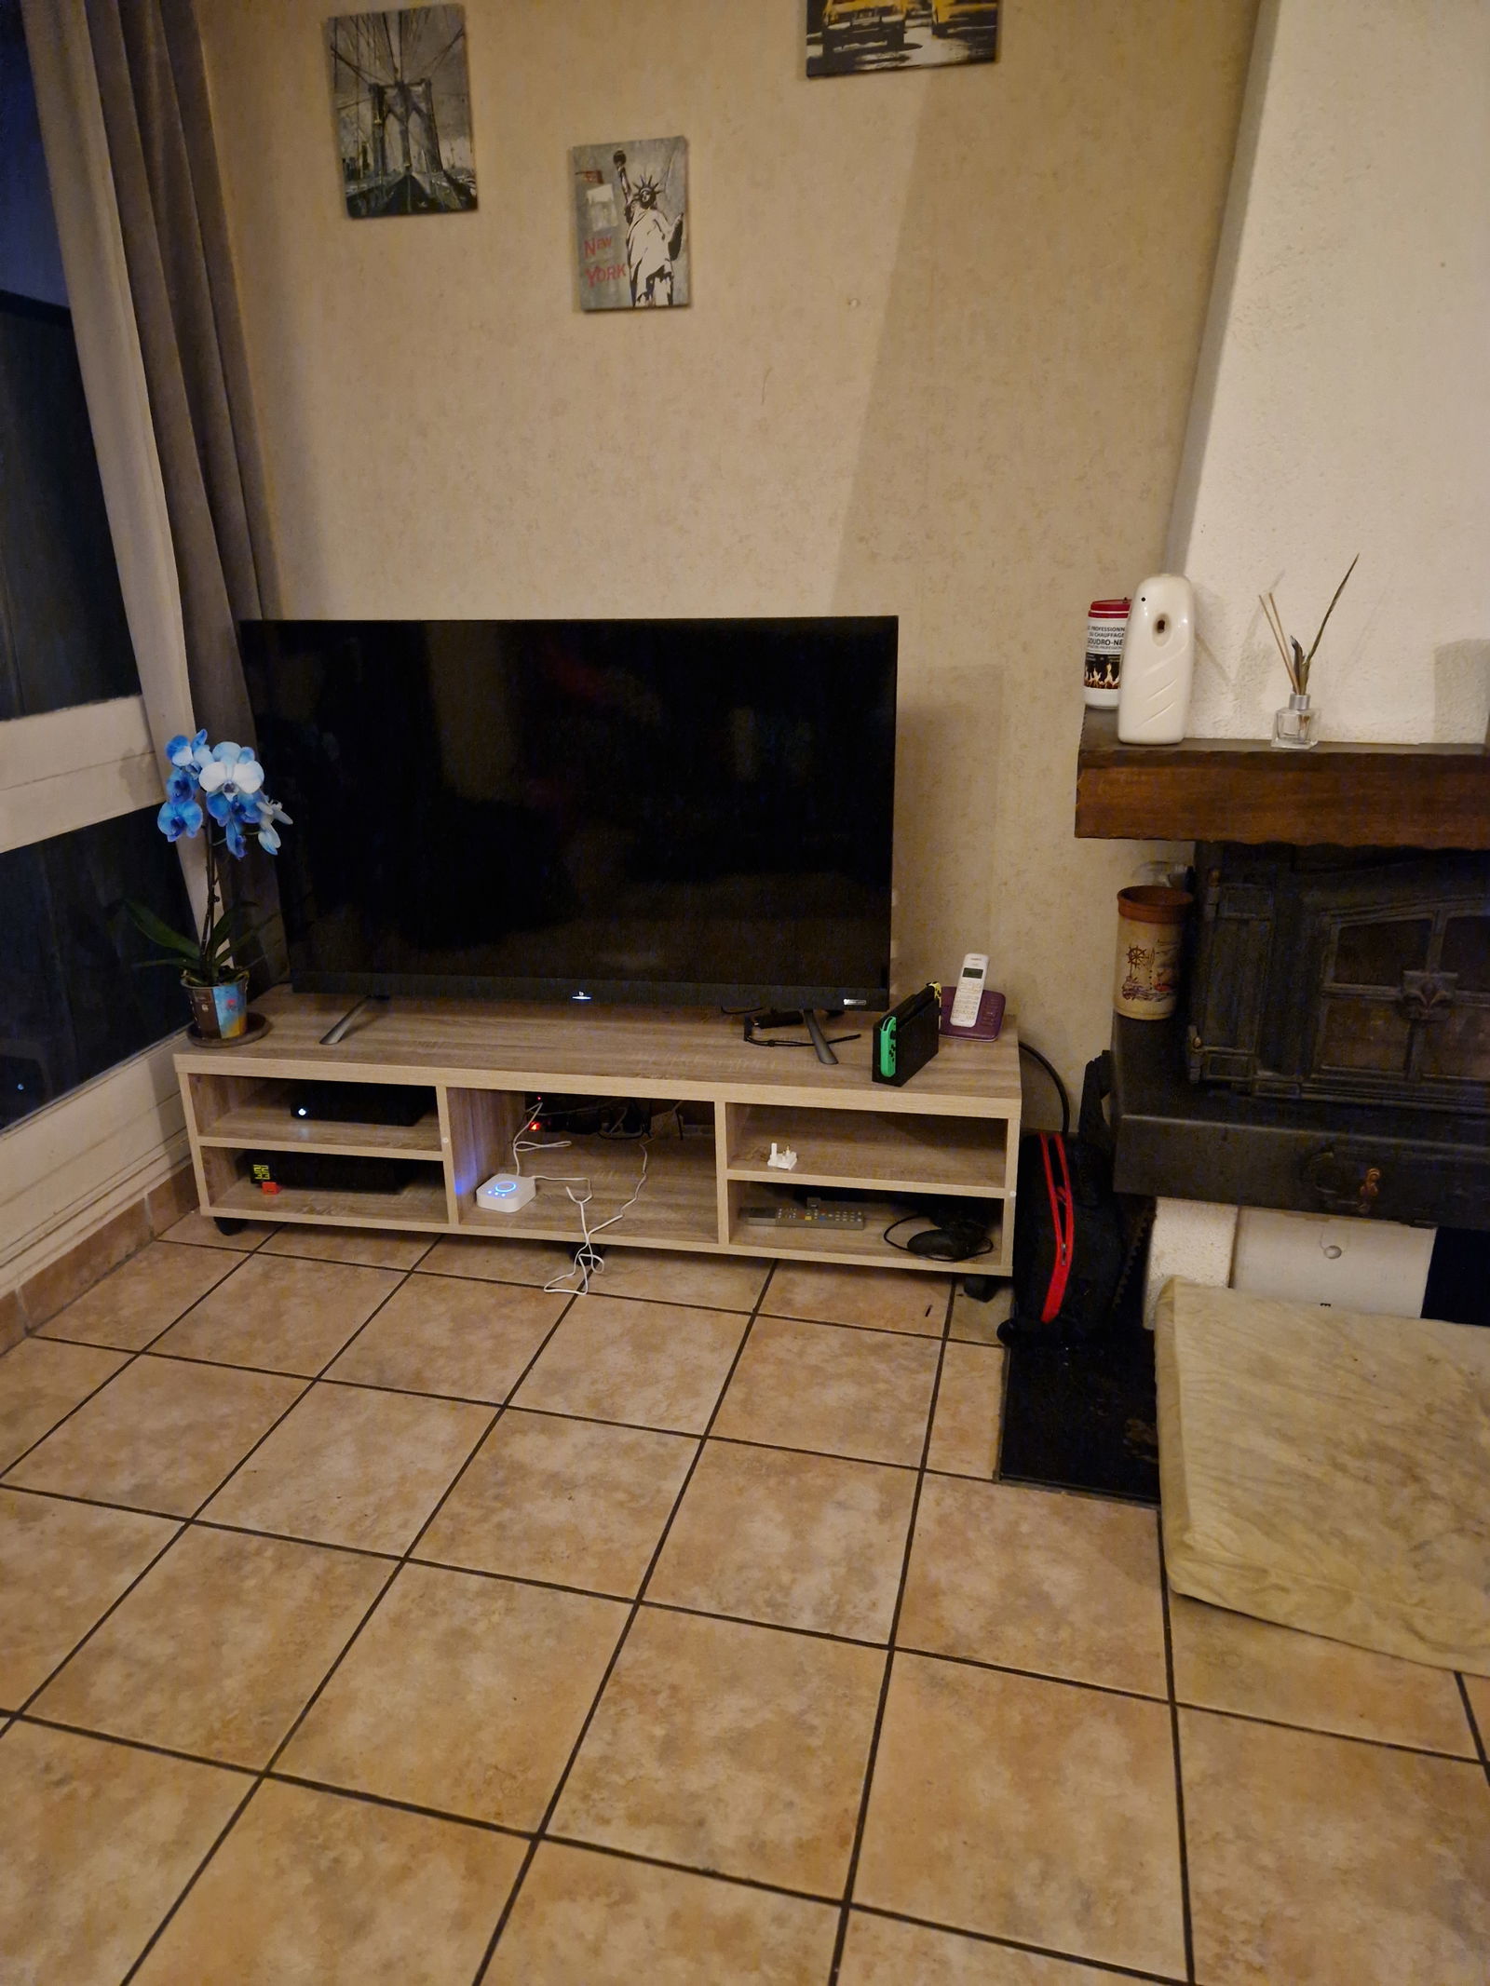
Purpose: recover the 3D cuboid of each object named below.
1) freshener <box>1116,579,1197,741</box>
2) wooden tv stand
[{"bbox_3d":[0.558,-0.454,1.786,0.081,0.222,0.072,3,21,11],"label":"freshener"},{"bbox_3d":[-0.270,0.273,2.658,1.593,0.410,0.413,2,20,10],"label":"wooden tv stand"}]

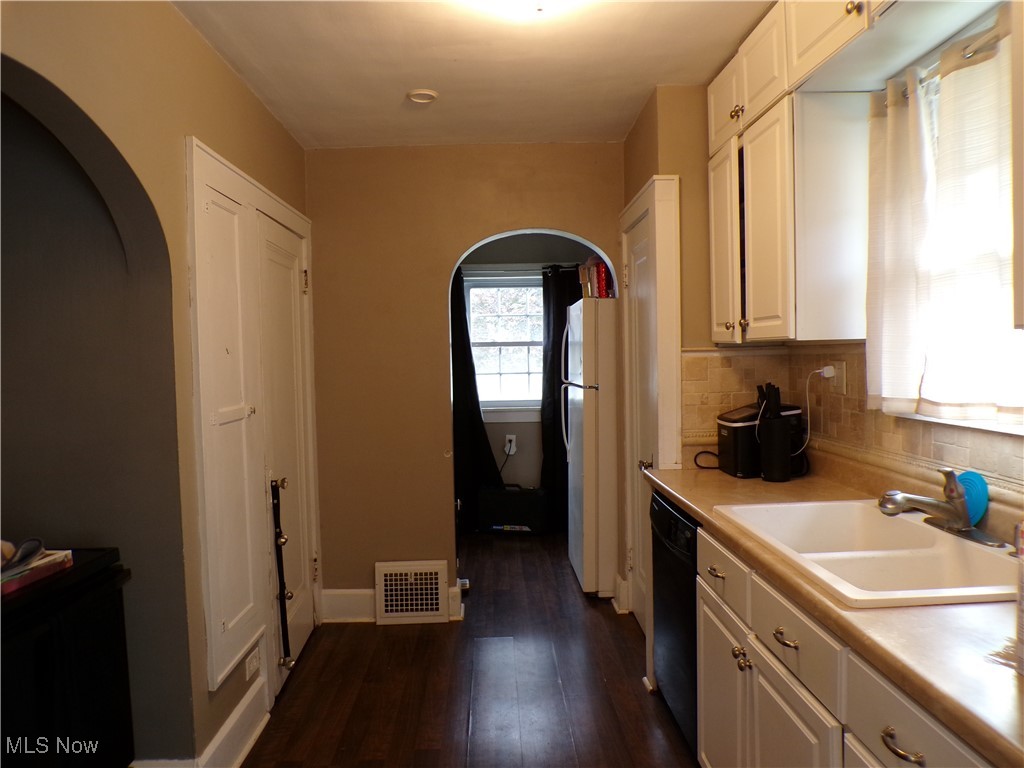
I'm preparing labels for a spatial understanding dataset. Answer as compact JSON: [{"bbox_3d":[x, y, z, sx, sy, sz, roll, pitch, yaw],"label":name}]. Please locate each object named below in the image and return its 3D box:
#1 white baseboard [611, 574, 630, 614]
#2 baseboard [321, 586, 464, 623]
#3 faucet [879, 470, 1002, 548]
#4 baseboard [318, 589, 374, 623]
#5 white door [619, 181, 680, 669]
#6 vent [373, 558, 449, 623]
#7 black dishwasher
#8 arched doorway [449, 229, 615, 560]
[{"bbox_3d":[0.593,1.125,3.825,0.070,0.180,0.170,-1,2,-1],"label":"white baseboard"},{"bbox_3d":[-0.626,1.152,3.728,0.722,0.180,0.030,-1,2,-1],"label":"baseboard"},{"bbox_3d":[1.033,0.292,1.723,0.230,0.152,0.250,-1,2,-1],"label":"faucet"},{"bbox_3d":[-0.847,1.157,3.723,0.279,0.180,0.030,-1,2,-1],"label":"baseboard"},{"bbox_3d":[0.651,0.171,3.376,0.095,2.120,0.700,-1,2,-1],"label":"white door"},{"bbox_3d":[-0.515,1.077,3.694,0.366,0.328,0.045,-1,2,-1],"label":"vent"},{"bbox_3d":[0.871,0.835,2.540,0.600,0.815,0.605,-1,2,-1],"label":"black dishwasher"},{"bbox_3d":[0.126,0.204,3.781,0.878,2.010,0.150,-1,2,-1],"label":"arched doorway"}]

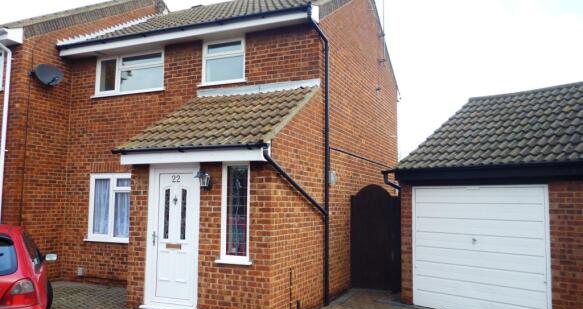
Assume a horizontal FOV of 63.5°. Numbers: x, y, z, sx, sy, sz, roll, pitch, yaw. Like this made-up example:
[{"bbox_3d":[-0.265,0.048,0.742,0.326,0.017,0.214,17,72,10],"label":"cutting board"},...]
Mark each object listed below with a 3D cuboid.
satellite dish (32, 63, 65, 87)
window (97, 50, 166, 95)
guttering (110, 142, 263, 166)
[{"bbox_3d":[-4.939,-1.626,9.669,0.300,0.450,0.550,-5,-8,43],"label":"satellite dish"},{"bbox_3d":[-3.392,-1.685,9.820,1.810,0.880,0.120,-2,-6,23],"label":"window"},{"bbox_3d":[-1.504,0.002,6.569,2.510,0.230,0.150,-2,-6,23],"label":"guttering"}]

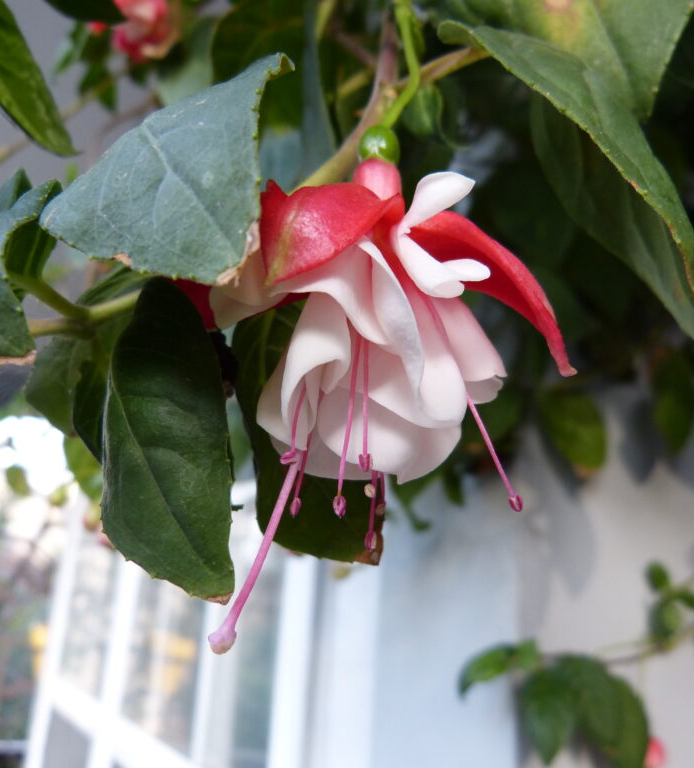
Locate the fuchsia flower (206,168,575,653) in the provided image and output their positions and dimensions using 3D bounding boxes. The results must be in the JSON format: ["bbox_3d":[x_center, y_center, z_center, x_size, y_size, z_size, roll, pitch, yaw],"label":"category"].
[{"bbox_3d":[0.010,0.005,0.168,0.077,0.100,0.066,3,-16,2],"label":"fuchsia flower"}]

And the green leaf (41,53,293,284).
[{"bbox_3d":[-0.037,-0.046,0.166,0.056,0.041,0.020,-31,-23,-13],"label":"green leaf"}]

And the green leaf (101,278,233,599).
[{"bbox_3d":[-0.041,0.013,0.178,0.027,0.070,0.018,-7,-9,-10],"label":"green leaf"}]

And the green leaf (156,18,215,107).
[{"bbox_3d":[-0.055,-0.109,0.265,0.018,0.033,0.010,16,-15,9],"label":"green leaf"}]

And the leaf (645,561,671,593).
[{"bbox_3d":[0.174,0.108,0.430,0.013,0.018,0.007,-15,-12,3],"label":"leaf"}]

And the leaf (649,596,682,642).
[{"bbox_3d":[0.170,0.126,0.410,0.018,0.024,0.011,0,-17,11],"label":"leaf"}]

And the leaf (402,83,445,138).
[{"bbox_3d":[0.020,-0.071,0.200,0.011,0.015,0.006,1,-15,6],"label":"leaf"}]

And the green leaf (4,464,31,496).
[{"bbox_3d":[-0.124,0.036,0.290,0.011,0.012,0.006,6,-17,-11],"label":"green leaf"}]

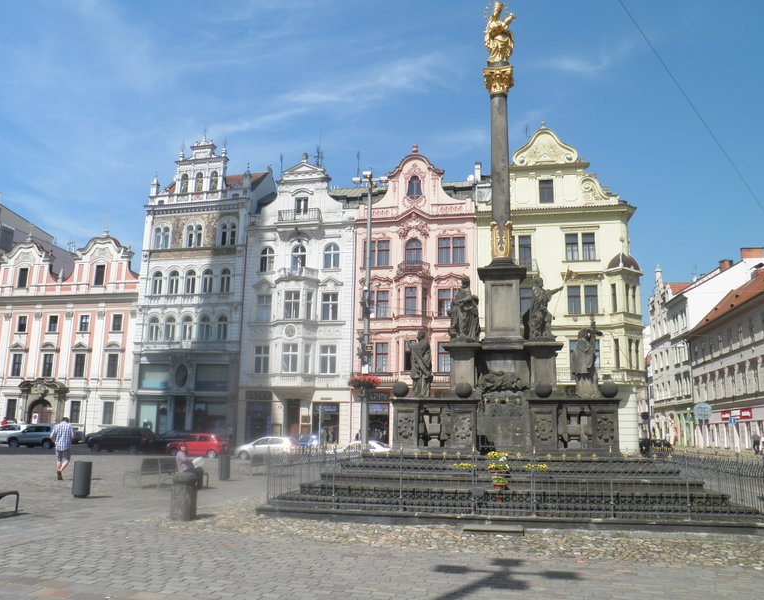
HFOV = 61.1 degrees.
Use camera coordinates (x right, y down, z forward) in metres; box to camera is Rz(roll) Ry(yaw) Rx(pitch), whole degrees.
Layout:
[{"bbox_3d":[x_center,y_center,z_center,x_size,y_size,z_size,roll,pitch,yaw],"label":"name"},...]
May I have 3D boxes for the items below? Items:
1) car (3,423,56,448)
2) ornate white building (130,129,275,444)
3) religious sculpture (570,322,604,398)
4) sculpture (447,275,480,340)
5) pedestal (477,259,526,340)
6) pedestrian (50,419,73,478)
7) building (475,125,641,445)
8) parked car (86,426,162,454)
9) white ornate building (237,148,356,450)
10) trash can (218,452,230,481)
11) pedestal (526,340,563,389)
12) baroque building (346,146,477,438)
[{"bbox_3d":[-23.330,9.468,45.000,4.550,1.700,1.870,-1,-11,12],"label":"car"},{"bbox_3d":[-15.314,-0.211,61.296,10.012,27.727,10.000,-2,-12,12],"label":"ornate white building"},{"bbox_3d":[4.382,1.278,13.833,0.650,1.639,0.550,-5,-13,29],"label":"religious sculpture"},{"bbox_3d":[1.914,0.214,15.057,0.756,1.562,0.500,-2,-12,15],"label":"sculpture"},{"bbox_3d":[2.999,0.023,16.200,1.220,1.950,1.220,-1,-11,12],"label":"pedestal"},{"bbox_3d":[-9.124,4.228,18.500,0.600,1.780,0.500,6,-12,-25],"label":"pedestrian"},{"bbox_3d":[13.411,-0.158,51.836,10.840,24.140,12.000,-1,-11,12],"label":"building"},{"bbox_3d":[-15.613,8.587,39.326,4.300,1.550,1.780,-2,-12,12],"label":"parked car"},{"bbox_3d":[-5.211,0.659,55.749,8.930,23.210,11.000,-1,-11,12],"label":"white ornate building"},{"bbox_3d":[-4.938,5.248,20.300,0.380,0.820,0.380,1,-11,0],"label":"trash can"},{"bbox_3d":[3.656,1.497,14.603,0.881,1.128,0.800,-2,-12,12],"label":"pedestal"},{"bbox_3d":[3.630,0.501,56.899,9.962,25.456,10.000,-2,-12,12],"label":"baroque building"}]

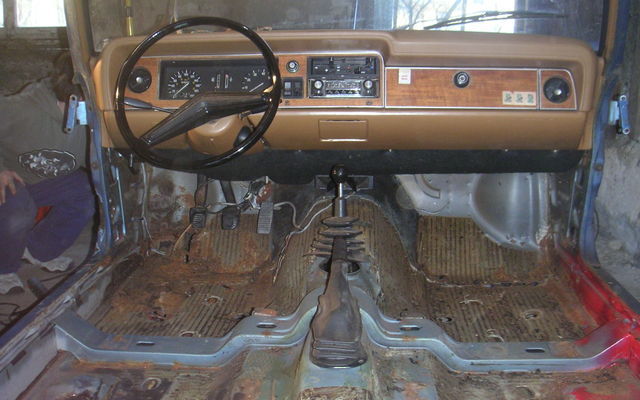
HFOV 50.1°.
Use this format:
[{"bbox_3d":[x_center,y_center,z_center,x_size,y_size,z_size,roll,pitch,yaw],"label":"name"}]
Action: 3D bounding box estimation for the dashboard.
[{"bbox_3d":[0.063,-0.296,1.902,1.265,0.330,0.330,1,13,3],"label":"dashboard"}]

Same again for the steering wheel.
[{"bbox_3d":[-0.275,-0.236,1.590,0.385,0.385,0.100,2,-16,6],"label":"steering wheel"}]

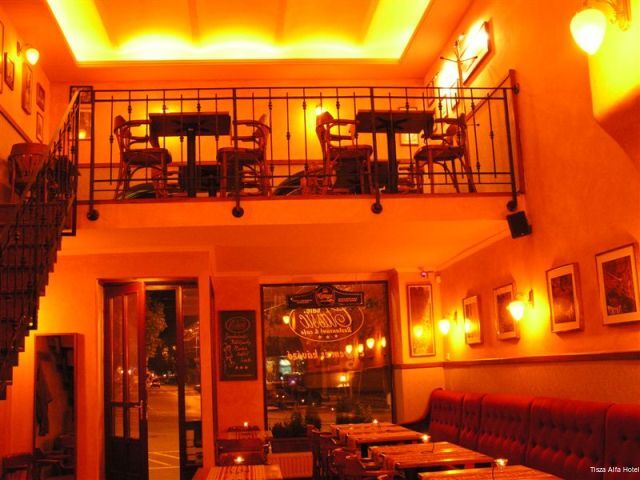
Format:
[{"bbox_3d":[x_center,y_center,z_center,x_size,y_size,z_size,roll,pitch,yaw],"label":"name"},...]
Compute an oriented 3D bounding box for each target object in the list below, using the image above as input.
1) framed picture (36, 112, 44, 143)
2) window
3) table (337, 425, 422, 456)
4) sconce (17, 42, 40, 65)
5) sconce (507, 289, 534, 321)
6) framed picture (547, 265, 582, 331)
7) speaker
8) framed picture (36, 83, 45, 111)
[{"bbox_3d":[-3.113,-1.249,7.869,0.030,0.285,0.250,-1,-11,-7],"label":"framed picture"},{"bbox_3d":[0.106,1.470,8.490,1.607,1.898,0.100,-1,-11,-7],"label":"window"},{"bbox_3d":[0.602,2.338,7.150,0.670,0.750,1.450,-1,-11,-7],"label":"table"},{"bbox_3d":[-2.955,-1.887,7.139,0.215,0.245,0.140,-1,-11,-7],"label":"sconce"},{"bbox_3d":[1.643,0.529,5.752,0.215,0.255,0.140,-1,-11,-7],"label":"sconce"},{"bbox_3d":[1.800,0.435,5.173,0.035,0.457,0.440,-1,-11,-7],"label":"framed picture"},{"bbox_3d":[1.612,-0.112,5.697,0.160,0.200,0.140,-12,0,41],"label":"speaker"},{"bbox_3d":[-3.128,-1.600,7.925,0.030,0.245,0.310,-1,-11,-7],"label":"framed picture"}]

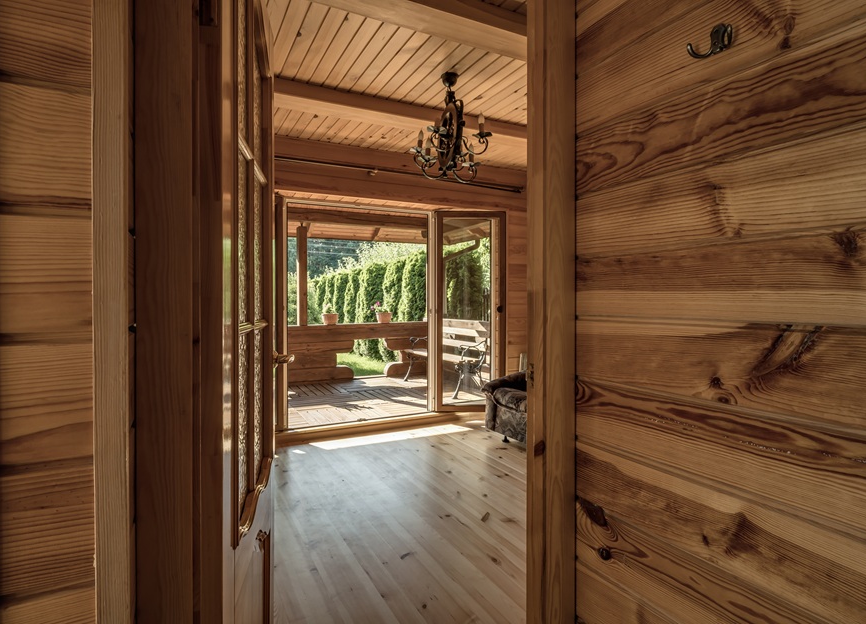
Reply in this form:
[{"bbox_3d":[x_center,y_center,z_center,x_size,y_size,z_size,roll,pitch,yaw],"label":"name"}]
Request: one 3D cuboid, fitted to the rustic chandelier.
[{"bbox_3d":[0.104,-1.098,2.630,0.460,0.640,0.430,-1,2,-27],"label":"rustic chandelier"}]

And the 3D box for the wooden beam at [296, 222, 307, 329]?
[{"bbox_3d":[-1.997,-0.545,6.749,0.135,1.550,0.135,-1,2,-27],"label":"wooden beam"}]

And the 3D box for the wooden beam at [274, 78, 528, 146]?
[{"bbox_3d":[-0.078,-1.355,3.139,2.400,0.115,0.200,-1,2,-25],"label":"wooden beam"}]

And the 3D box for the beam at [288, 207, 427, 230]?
[{"bbox_3d":[-1.115,-1.502,7.221,2.800,0.200,0.180,-1,2,-25],"label":"beam"}]

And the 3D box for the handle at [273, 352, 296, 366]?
[{"bbox_3d":[-0.511,0.163,1.520,0.065,0.055,0.110,0,1,-12],"label":"handle"}]

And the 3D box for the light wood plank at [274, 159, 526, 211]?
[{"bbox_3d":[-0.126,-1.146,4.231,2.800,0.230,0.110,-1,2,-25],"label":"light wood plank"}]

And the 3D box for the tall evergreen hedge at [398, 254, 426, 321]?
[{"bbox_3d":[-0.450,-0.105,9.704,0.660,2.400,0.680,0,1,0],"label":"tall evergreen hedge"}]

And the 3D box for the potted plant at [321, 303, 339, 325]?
[{"bbox_3d":[-1.641,0.035,6.967,0.290,0.330,0.280,-1,2,-27],"label":"potted plant"}]

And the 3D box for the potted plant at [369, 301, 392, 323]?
[{"bbox_3d":[-0.856,0.020,7.366,0.320,0.340,0.290,-1,2,-27],"label":"potted plant"}]

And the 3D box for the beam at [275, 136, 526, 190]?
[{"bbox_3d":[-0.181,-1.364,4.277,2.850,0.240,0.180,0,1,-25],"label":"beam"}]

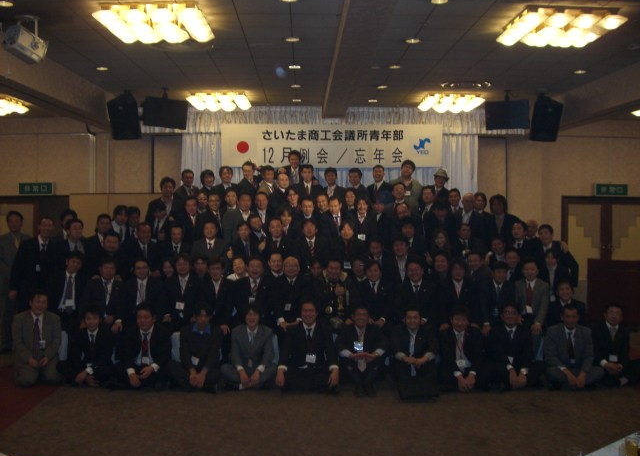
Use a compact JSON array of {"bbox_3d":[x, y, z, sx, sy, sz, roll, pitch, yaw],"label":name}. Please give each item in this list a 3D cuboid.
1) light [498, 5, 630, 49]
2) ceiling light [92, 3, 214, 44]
[{"bbox_3d":[2.072,-1.704,6.059,0.860,0.170,0.800,0,2,-1],"label":"light"},{"bbox_3d":[-1.400,-1.746,6.056,0.880,0.160,0.830,0,2,-1],"label":"ceiling light"}]

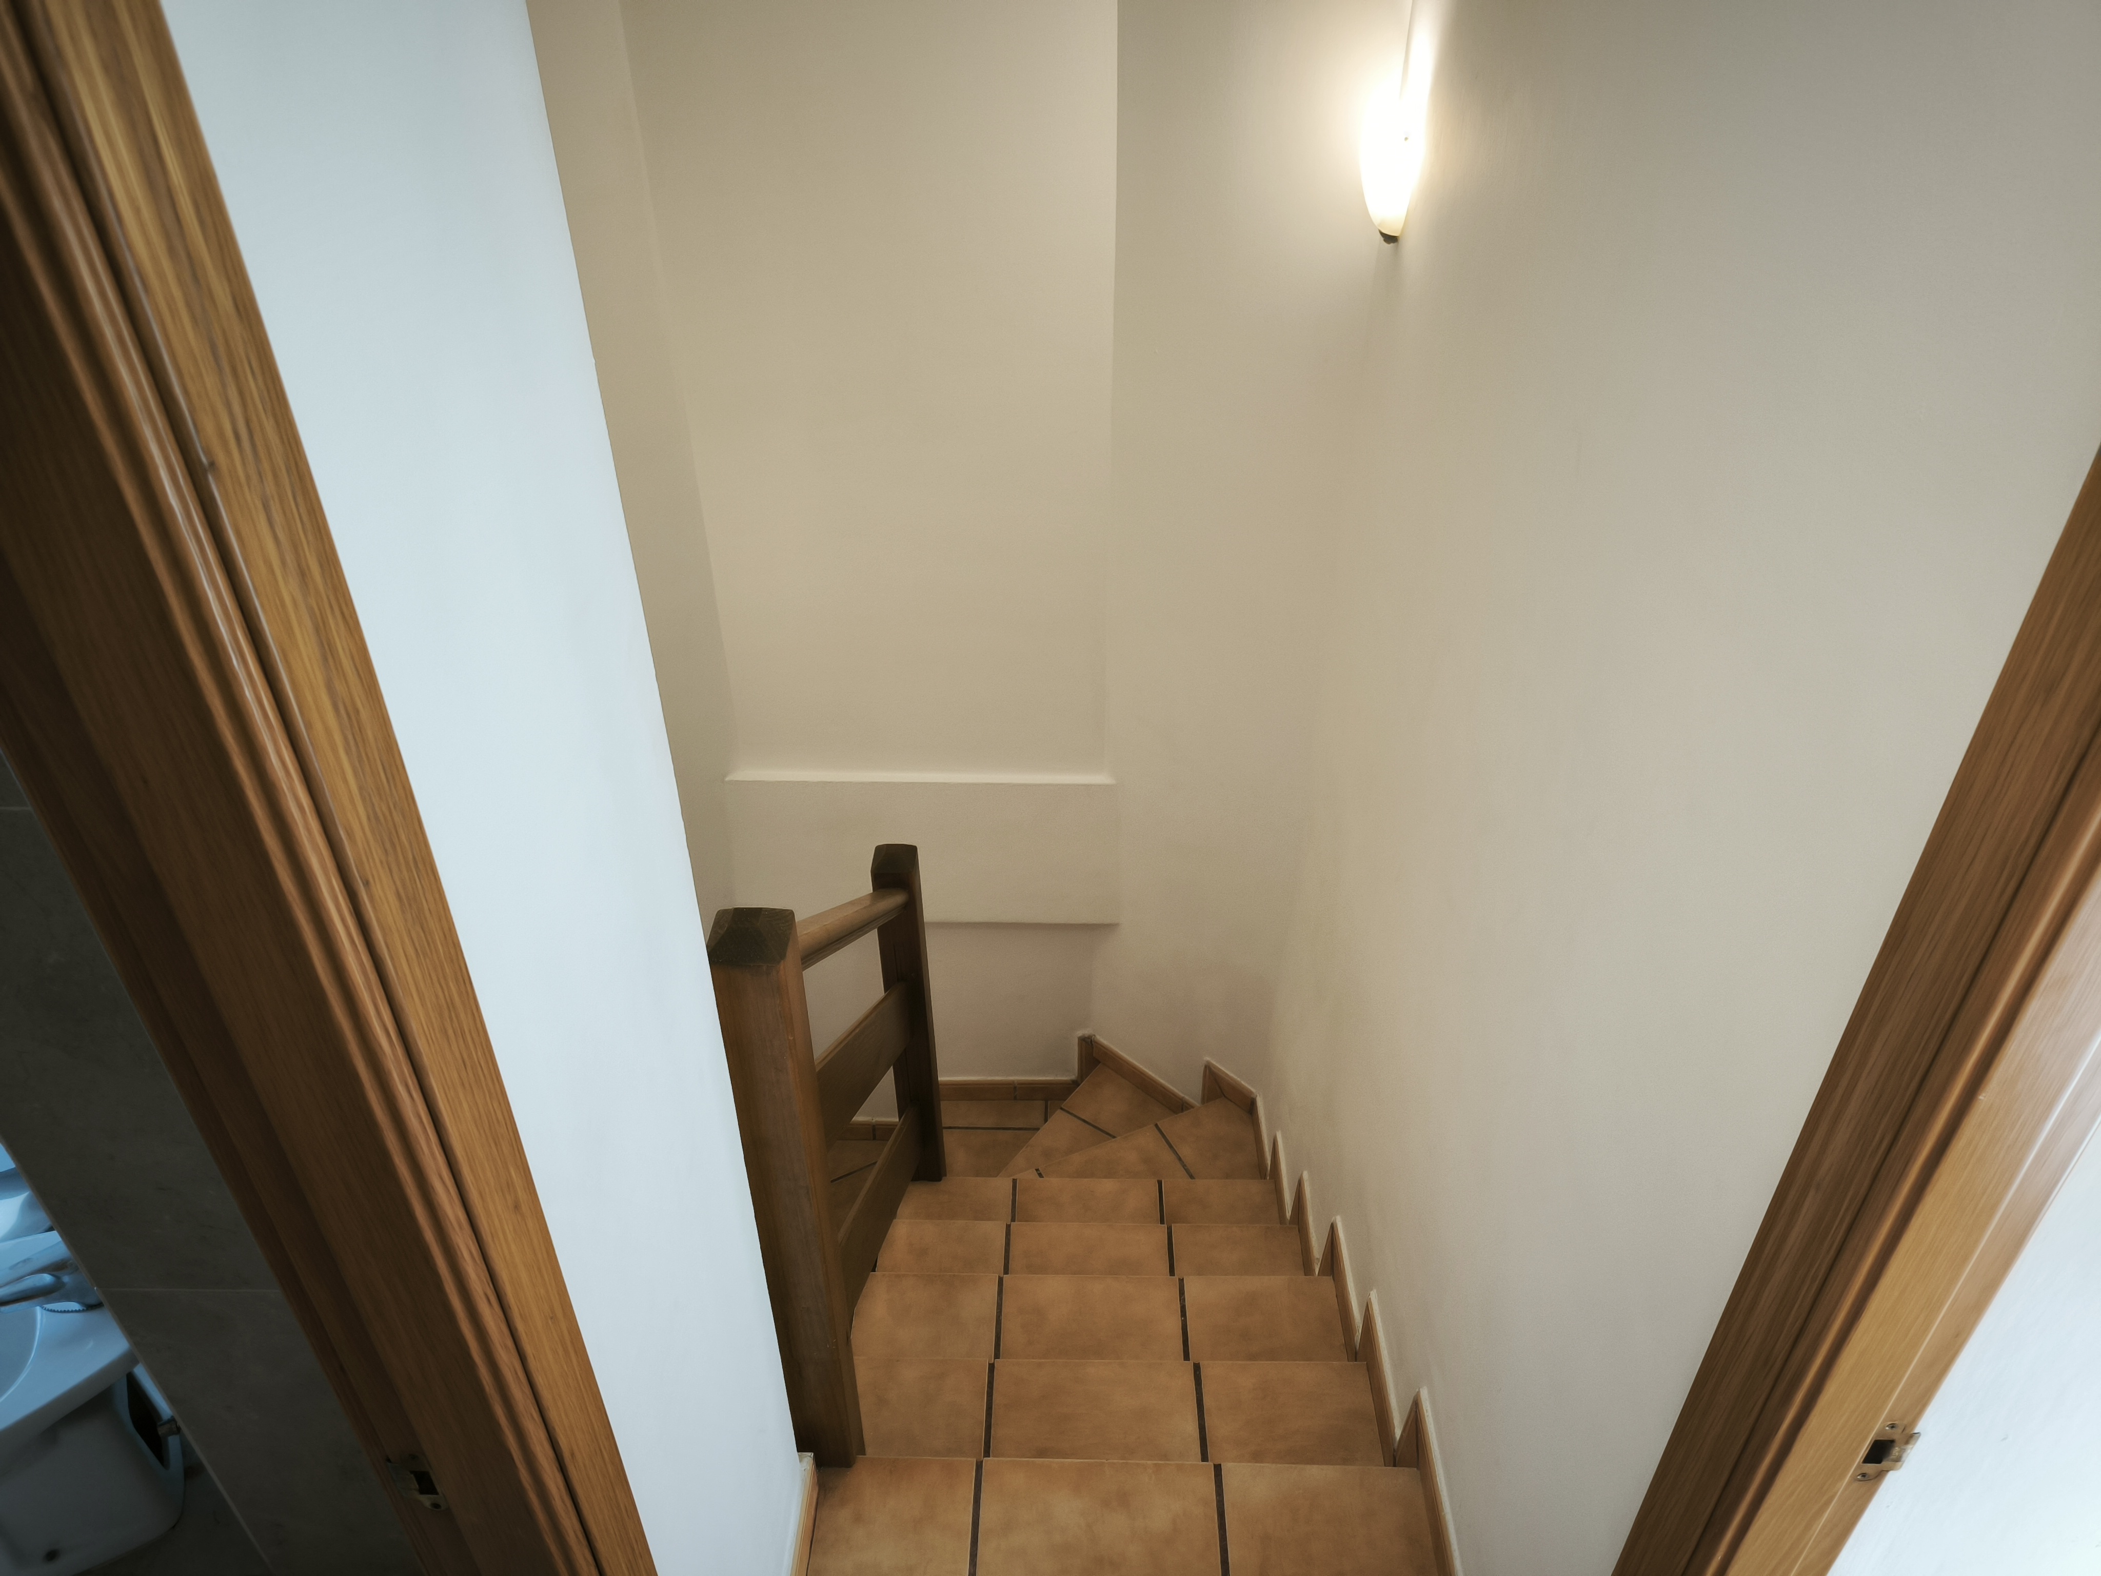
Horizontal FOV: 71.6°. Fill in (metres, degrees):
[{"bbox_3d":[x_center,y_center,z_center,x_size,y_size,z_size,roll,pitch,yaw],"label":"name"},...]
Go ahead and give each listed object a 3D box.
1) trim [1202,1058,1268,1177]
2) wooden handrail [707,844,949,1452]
[{"bbox_3d":[0.474,0.889,3.712,0.141,0.164,0.385,0,36,1],"label":"trim"},{"bbox_3d":[-0.304,0.526,2.474,0.089,1.752,1.196,0,36,1],"label":"wooden handrail"}]

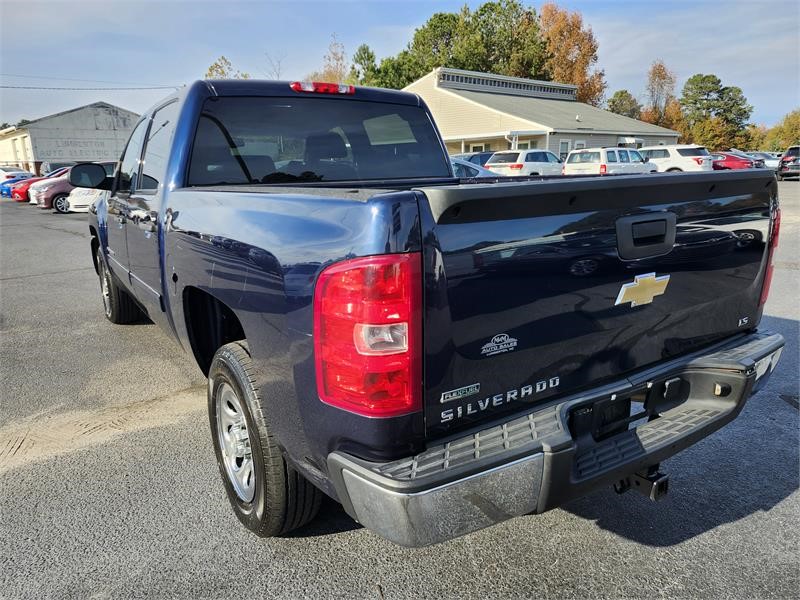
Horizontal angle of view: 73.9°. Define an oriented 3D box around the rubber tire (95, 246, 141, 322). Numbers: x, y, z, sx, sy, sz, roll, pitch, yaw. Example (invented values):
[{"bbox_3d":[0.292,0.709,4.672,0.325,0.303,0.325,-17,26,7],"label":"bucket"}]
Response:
[{"bbox_3d":[-2.594,-0.132,4.888,0.250,0.775,0.775,-11,17,-34],"label":"rubber tire"}]

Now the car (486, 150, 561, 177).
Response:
[{"bbox_3d":[5.732,-5.601,23.099,1.940,1.760,4.800,13,19,42],"label":"car"}]

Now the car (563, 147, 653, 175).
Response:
[{"bbox_3d":[8.665,-5.235,21.521,4.480,1.770,1.840,-12,18,-37],"label":"car"}]

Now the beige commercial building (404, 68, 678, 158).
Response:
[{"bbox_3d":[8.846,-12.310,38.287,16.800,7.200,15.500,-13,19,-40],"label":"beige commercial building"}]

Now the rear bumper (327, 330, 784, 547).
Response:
[{"bbox_3d":[0.711,0.342,1.687,1.900,0.230,0.320,-10,17,-32],"label":"rear bumper"}]

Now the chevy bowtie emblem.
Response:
[{"bbox_3d":[0.721,-0.030,1.572,0.270,0.095,0.020,-10,17,-32],"label":"chevy bowtie emblem"}]

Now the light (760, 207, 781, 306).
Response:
[{"bbox_3d":[1.400,-0.172,2.118,0.175,0.380,0.195,-11,17,-34],"label":"light"}]

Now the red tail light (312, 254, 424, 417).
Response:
[{"bbox_3d":[-0.070,0.078,1.231,0.175,0.380,0.195,-11,17,-34],"label":"red tail light"}]

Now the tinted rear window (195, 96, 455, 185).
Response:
[{"bbox_3d":[-0.379,-0.906,3.054,1.660,0.460,0.060,-10,1,-32],"label":"tinted rear window"}]

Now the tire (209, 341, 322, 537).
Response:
[{"bbox_3d":[-0.550,0.527,2.118,0.250,0.775,0.775,-11,17,-34],"label":"tire"}]

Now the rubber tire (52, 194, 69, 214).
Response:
[{"bbox_3d":[-11.192,-3.189,17.585,0.210,0.650,0.650,8,16,30],"label":"rubber tire"}]

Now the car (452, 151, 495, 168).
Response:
[{"bbox_3d":[4.201,-5.969,25.089,1.870,1.700,4.650,13,20,42],"label":"car"}]

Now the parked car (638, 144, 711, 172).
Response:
[{"bbox_3d":[11.570,-6.180,24.618,5.000,1.780,2.000,11,18,40],"label":"parked car"}]

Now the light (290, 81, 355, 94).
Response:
[{"bbox_3d":[-0.456,-1.226,3.089,0.410,0.065,0.080,-10,17,-32],"label":"light"}]

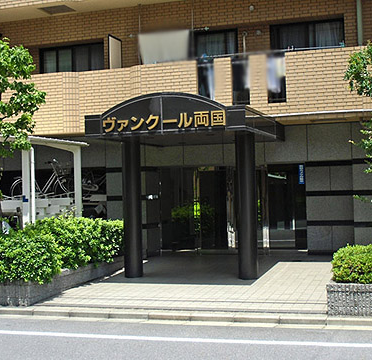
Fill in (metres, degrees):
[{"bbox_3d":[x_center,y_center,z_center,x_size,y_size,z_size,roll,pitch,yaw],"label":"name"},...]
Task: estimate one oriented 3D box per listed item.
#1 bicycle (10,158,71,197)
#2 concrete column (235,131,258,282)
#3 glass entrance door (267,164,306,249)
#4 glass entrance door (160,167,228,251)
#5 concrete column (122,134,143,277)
[{"bbox_3d":[-3.215,0.065,16.433,1.800,1.100,0.570,-2,-2,18],"label":"bicycle"},{"bbox_3d":[1.075,0.443,12.694,0.320,2.583,0.320,-2,-2,18],"label":"concrete column"},{"bbox_3d":[2.210,0.592,15.844,0.873,1.866,0.090,-2,-2,18],"label":"glass entrance door"},{"bbox_3d":[0.194,0.657,16.507,1.632,1.909,0.090,-2,-2,18],"label":"glass entrance door"},{"bbox_3d":[-0.982,0.499,13.370,0.320,2.582,0.320,-1,-2,0],"label":"concrete column"}]

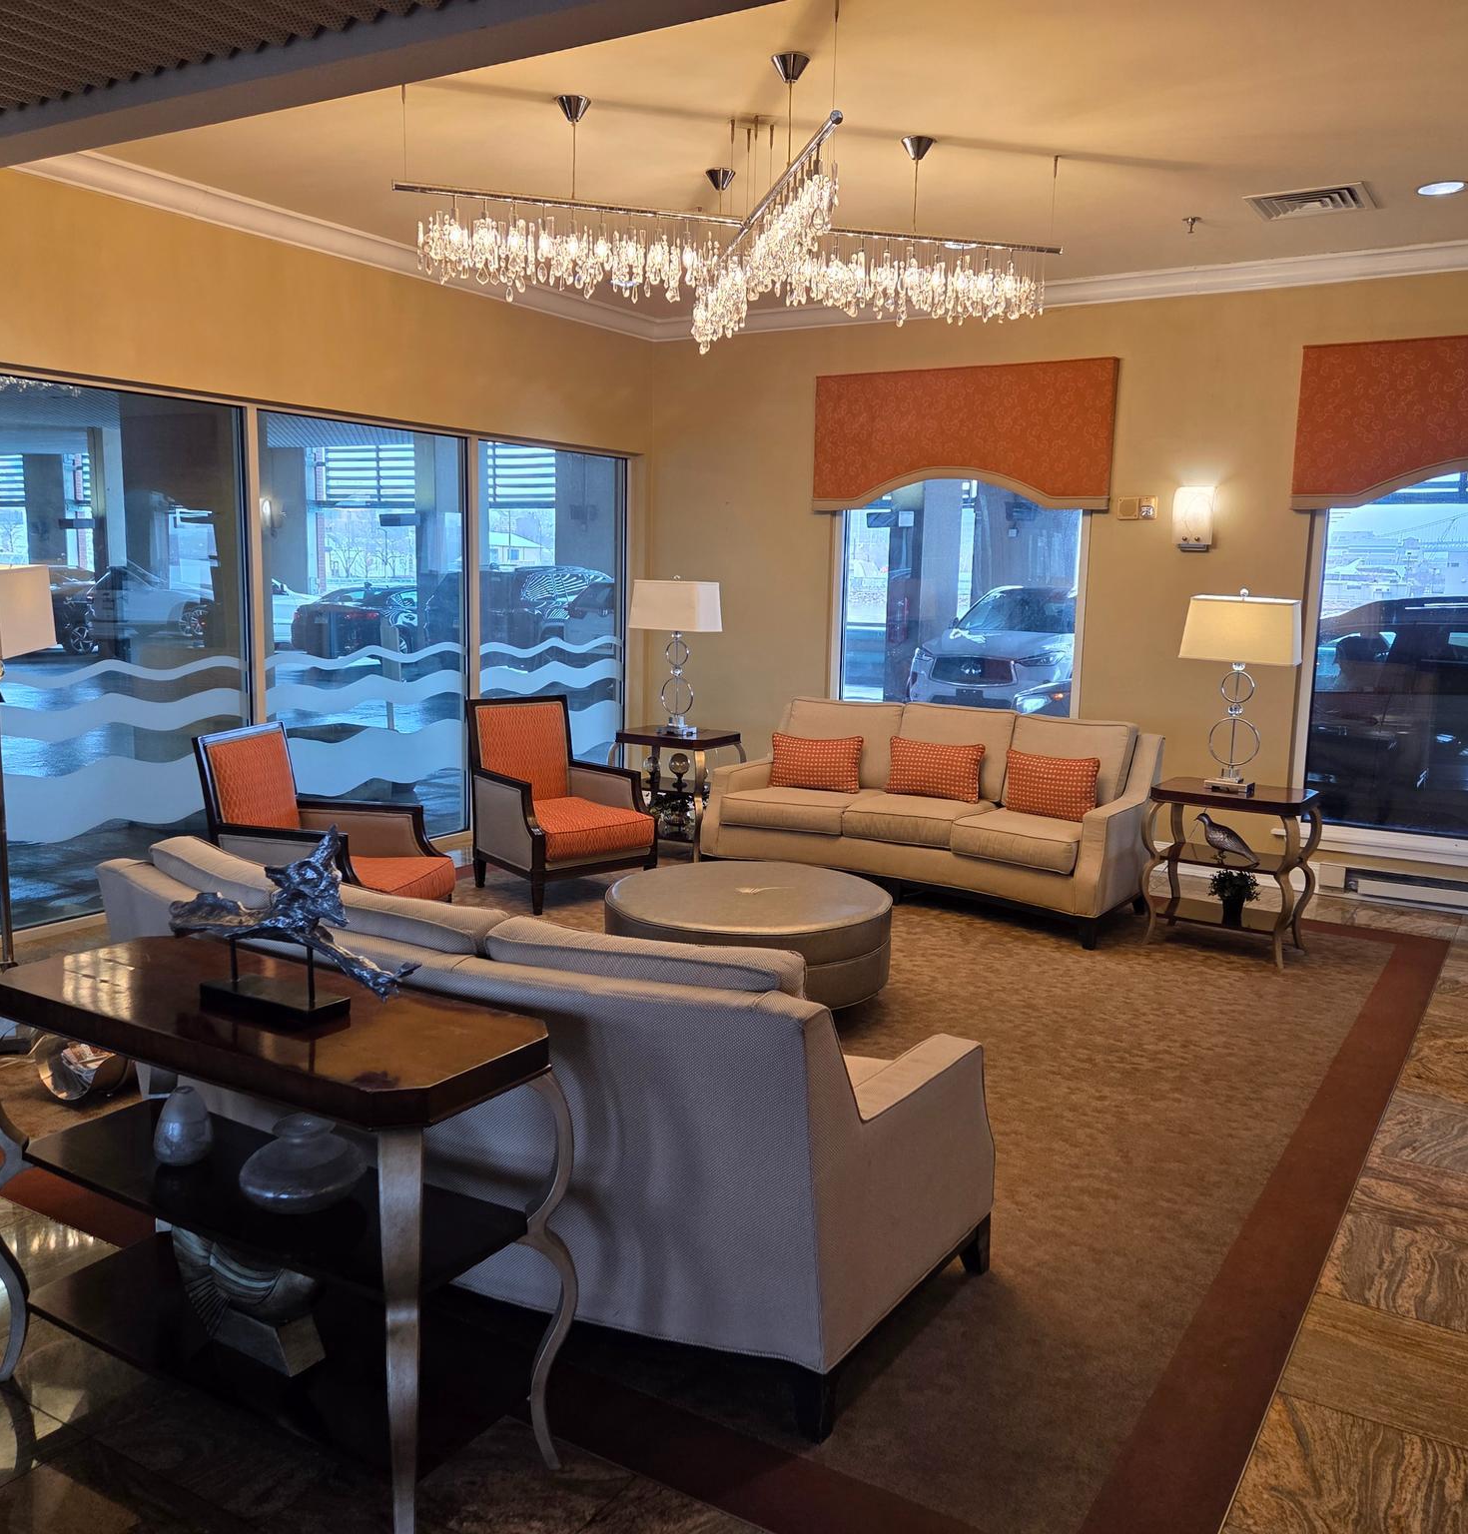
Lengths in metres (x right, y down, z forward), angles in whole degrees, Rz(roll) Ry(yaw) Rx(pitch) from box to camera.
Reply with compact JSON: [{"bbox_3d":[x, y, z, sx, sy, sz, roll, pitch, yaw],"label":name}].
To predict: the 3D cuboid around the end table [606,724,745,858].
[{"bbox_3d":[-0.339,0.161,7.553,0.680,0.697,0.486,6,10,32],"label":"end table"}]

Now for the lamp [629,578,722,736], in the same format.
[{"bbox_3d":[-0.316,-0.616,7.482,0.434,0.862,0.283,6,10,32],"label":"lamp"}]

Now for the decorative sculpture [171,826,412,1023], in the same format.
[{"bbox_3d":[-0.788,0.268,2.399,0.560,0.360,0.160,5,9,25],"label":"decorative sculpture"}]

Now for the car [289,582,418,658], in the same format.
[{"bbox_3d":[-6.934,-2.913,27.200,1.840,1.440,4.800,3,9,12],"label":"car"}]

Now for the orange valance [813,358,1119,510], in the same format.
[{"bbox_3d":[1.277,-1.895,7.849,1.849,0.807,0.120,6,9,32],"label":"orange valance"}]

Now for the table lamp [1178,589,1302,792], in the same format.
[{"bbox_3d":[2.173,-0.333,5.871,0.474,0.866,0.203,6,10,33],"label":"table lamp"}]

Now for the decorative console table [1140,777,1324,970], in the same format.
[{"bbox_3d":[2.146,0.442,5.883,0.643,0.680,0.476,6,9,32],"label":"decorative console table"}]

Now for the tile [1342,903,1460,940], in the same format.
[{"bbox_3d":[3.264,0.753,6.608,0.459,0.012,0.498,6,9,32],"label":"tile"}]

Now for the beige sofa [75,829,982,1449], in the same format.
[{"bbox_3d":[-0.508,0.678,3.290,2.057,0.915,0.988,6,10,30],"label":"beige sofa"}]

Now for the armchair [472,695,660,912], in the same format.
[{"bbox_3d":[-0.872,0.154,6.781,0.688,0.947,0.768,-6,11,-41],"label":"armchair"}]

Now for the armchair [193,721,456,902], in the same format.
[{"bbox_3d":[-1.614,0.330,5.462,0.786,0.923,0.680,3,9,11],"label":"armchair"}]

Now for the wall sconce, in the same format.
[{"bbox_3d":[2.363,-1.272,6.971,0.176,0.332,0.100,6,9,32],"label":"wall sconce"}]

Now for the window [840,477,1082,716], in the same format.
[{"bbox_3d":[1.273,-0.836,7.922,1.571,1.912,0.100,6,10,32],"label":"window"}]

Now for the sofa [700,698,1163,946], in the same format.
[{"bbox_3d":[0.951,0.192,6.795,2.103,0.947,0.947,6,9,32],"label":"sofa"}]

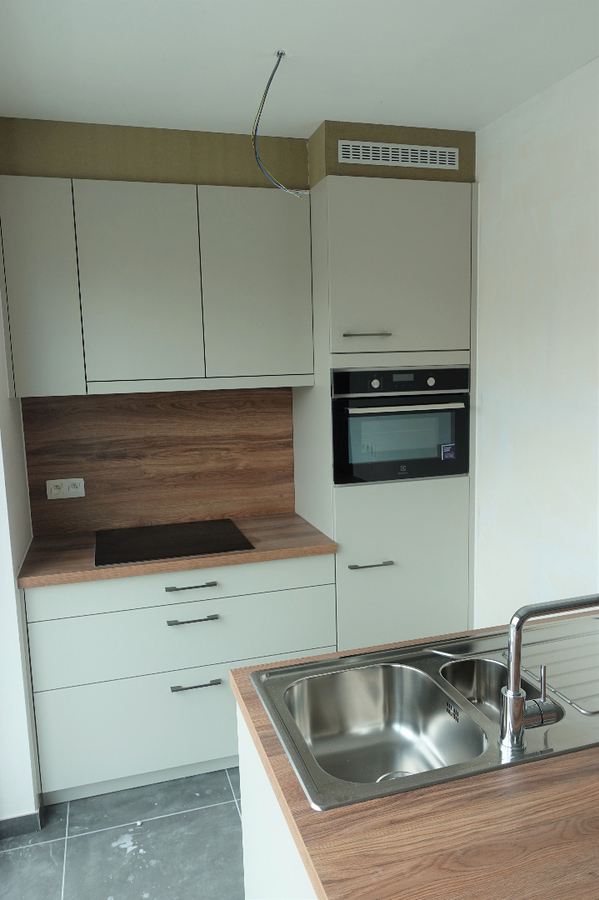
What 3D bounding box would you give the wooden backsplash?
[{"bbox_3d":[-0.603,0.043,2.754,1.192,0.601,0.020,-4,8,-15],"label":"wooden backsplash"}]

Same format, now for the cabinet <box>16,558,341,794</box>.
[{"bbox_3d":[-0.476,0.810,2.584,1.151,0.808,0.587,-4,8,-15],"label":"cabinet"}]

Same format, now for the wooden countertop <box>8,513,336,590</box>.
[{"bbox_3d":[-0.499,0.395,2.509,1.186,0.036,0.588,-4,8,-15],"label":"wooden countertop"}]

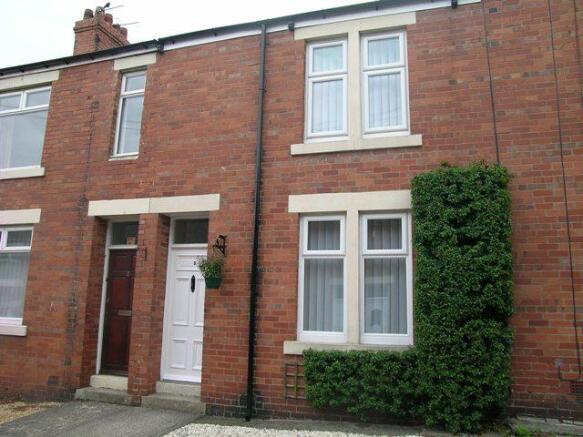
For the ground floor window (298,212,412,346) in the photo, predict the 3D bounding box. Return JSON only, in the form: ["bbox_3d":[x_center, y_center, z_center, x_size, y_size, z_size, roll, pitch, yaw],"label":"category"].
[{"bbox_3d":[0.856,0.802,6.392,1.530,1.750,0.100,-2,-10,17],"label":"ground floor window"}]

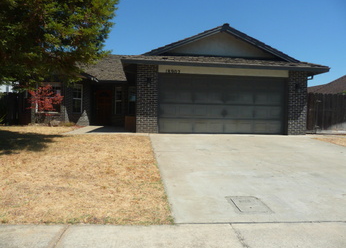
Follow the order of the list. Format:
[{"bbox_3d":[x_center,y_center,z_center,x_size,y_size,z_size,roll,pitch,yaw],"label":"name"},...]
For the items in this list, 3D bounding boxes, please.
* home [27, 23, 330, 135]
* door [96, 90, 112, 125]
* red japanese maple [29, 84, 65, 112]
[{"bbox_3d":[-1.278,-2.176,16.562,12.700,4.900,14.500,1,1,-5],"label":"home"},{"bbox_3d":[-3.993,-0.954,16.400,0.920,2.050,0.080,1,1,-5],"label":"door"},{"bbox_3d":[-6.097,-1.036,13.500,1.700,1.750,1.600,1,1,-5],"label":"red japanese maple"}]

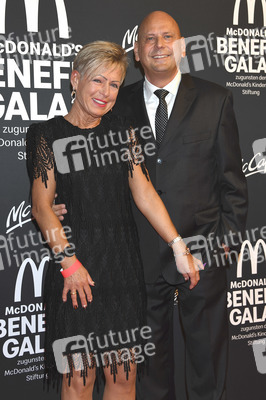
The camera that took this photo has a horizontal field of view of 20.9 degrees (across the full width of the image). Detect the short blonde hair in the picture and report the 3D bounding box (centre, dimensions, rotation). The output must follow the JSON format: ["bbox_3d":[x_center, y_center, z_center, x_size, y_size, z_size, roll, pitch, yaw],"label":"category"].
[{"bbox_3d":[-0.114,-0.459,2.460,0.175,0.175,0.210,11,2,-25],"label":"short blonde hair"}]

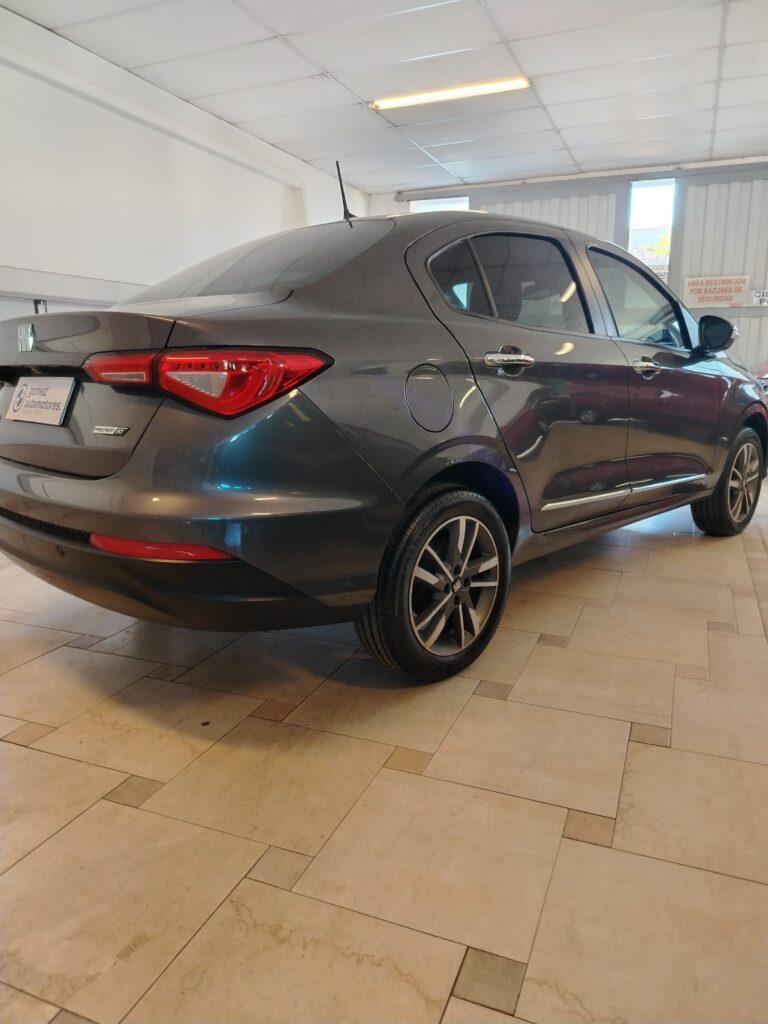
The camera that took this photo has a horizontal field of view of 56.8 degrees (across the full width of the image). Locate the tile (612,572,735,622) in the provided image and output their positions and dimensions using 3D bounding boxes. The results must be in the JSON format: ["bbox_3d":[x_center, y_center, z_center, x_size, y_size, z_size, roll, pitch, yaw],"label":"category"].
[{"bbox_3d":[1.200,0.368,2.965,0.454,0.012,0.454,4,13,22],"label":"tile"}]

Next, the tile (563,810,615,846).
[{"bbox_3d":[0.438,0.674,1.505,0.097,0.010,0.097,4,13,22],"label":"tile"}]

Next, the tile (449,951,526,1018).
[{"bbox_3d":[0.173,0.768,1.156,0.099,0.012,0.099,4,13,22],"label":"tile"}]

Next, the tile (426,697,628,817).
[{"bbox_3d":[0.387,0.615,1.839,0.453,0.012,0.453,4,13,22],"label":"tile"}]

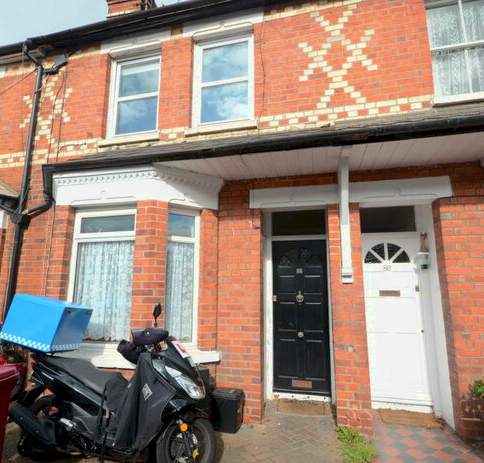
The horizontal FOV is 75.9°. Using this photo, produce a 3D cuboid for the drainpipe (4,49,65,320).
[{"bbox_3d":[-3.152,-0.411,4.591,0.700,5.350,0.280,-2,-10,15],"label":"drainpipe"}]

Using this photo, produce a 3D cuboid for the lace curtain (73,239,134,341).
[{"bbox_3d":[-1.607,0.657,3.626,0.860,1.150,0.070,-2,-9,15],"label":"lace curtain"}]

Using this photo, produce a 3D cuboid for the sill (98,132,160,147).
[{"bbox_3d":[-1.617,-1.316,4.498,0.980,0.120,0.150,-2,-9,15],"label":"sill"}]

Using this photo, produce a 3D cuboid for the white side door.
[{"bbox_3d":[1.851,1.042,3.825,0.730,1.990,0.060,-2,-10,15],"label":"white side door"}]

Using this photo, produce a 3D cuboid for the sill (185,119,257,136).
[{"bbox_3d":[-0.264,-1.380,4.176,1.015,0.120,0.160,-2,-10,15],"label":"sill"}]

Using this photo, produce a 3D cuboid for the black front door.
[{"bbox_3d":[0.772,1.100,4.110,0.725,1.970,0.060,-2,-10,15],"label":"black front door"}]

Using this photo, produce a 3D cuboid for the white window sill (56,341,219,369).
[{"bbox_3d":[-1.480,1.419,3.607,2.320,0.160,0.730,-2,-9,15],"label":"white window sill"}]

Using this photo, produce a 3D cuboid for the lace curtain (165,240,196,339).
[{"bbox_3d":[-0.767,0.731,3.768,0.400,1.200,0.050,6,-11,-31],"label":"lace curtain"}]

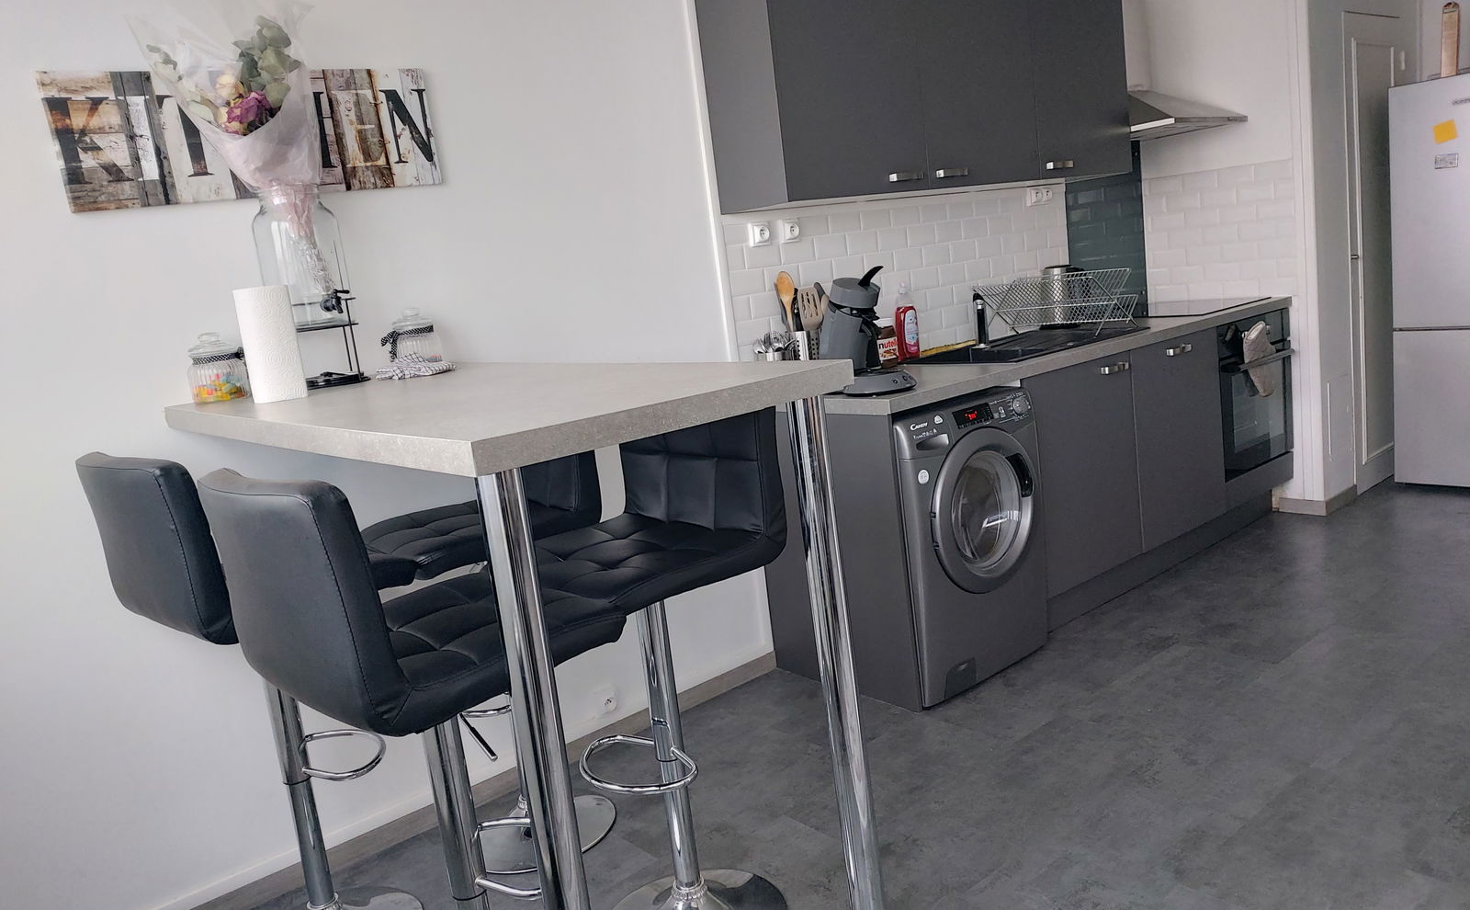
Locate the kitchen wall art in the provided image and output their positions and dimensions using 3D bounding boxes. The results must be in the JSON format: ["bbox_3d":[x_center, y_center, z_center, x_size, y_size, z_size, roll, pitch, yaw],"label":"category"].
[{"bbox_3d":[-1.031,-0.699,2.322,0.795,0.270,0.020,-17,14,-38],"label":"kitchen wall art"}]

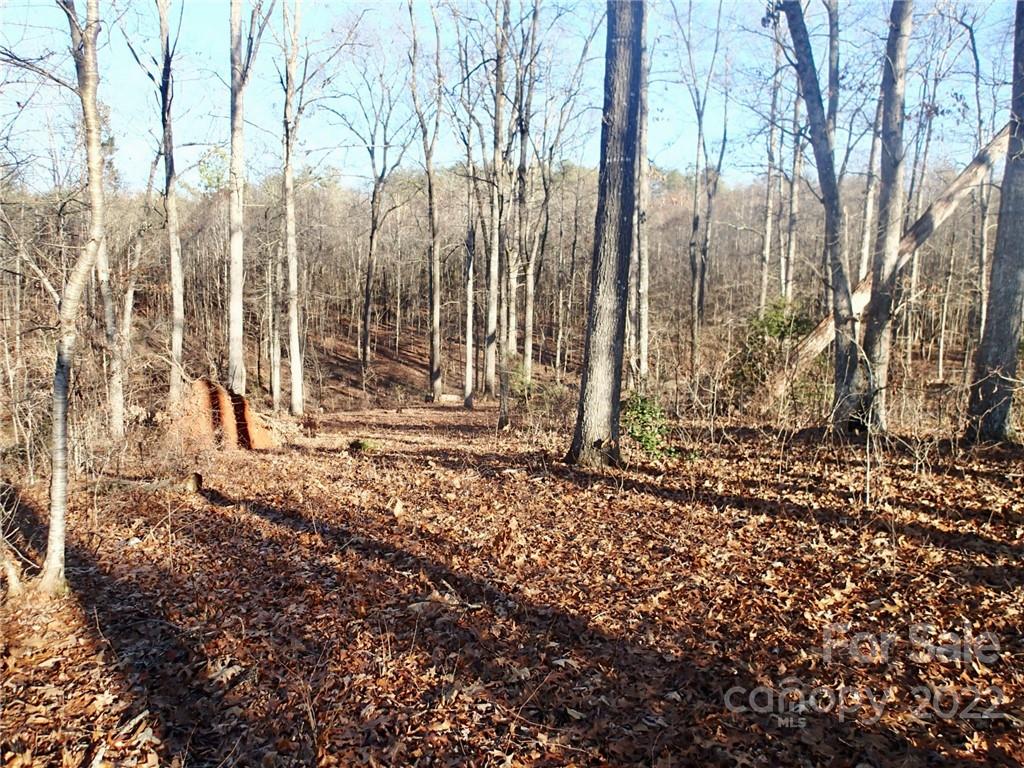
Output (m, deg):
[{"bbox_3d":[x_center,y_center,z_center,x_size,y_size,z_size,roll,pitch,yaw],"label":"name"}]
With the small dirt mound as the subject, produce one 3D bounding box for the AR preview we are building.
[{"bbox_3d":[-4.400,0.460,11.300,1.600,1.070,1.200,0,4,0],"label":"small dirt mound"}]

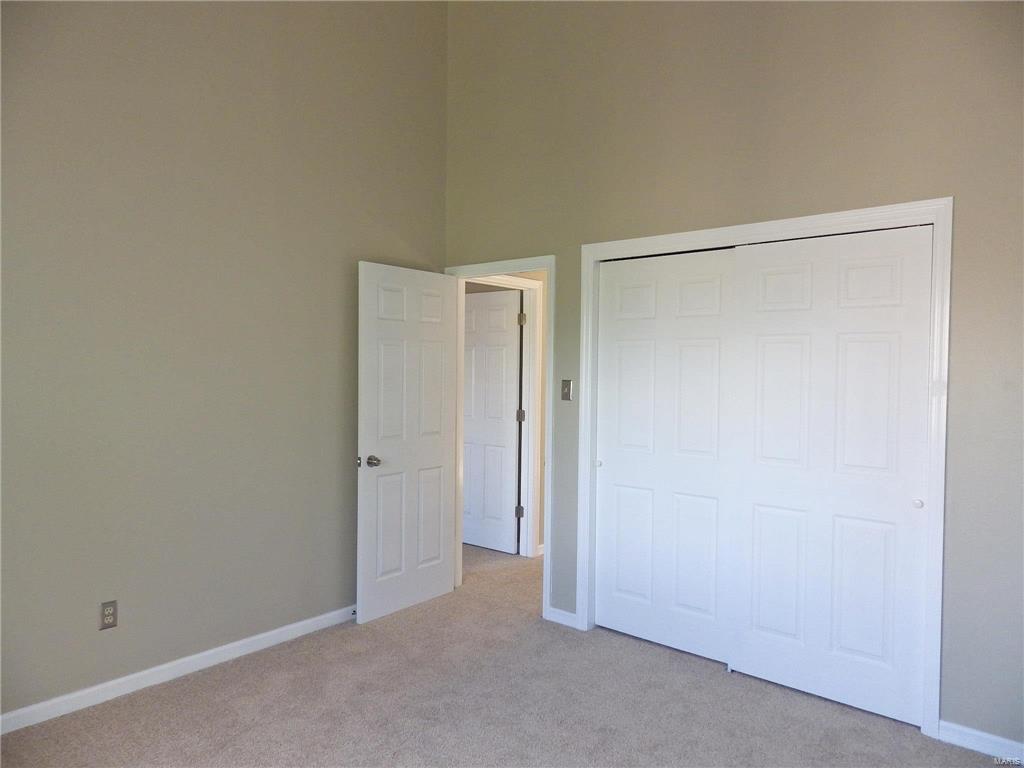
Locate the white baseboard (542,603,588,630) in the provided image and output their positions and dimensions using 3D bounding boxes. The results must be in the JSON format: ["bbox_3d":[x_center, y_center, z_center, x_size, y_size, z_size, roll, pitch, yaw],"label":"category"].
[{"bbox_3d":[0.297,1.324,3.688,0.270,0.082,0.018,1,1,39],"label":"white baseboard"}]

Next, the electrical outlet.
[{"bbox_3d":[-1.718,0.986,2.772,0.010,0.114,0.070,1,1,39],"label":"electrical outlet"}]

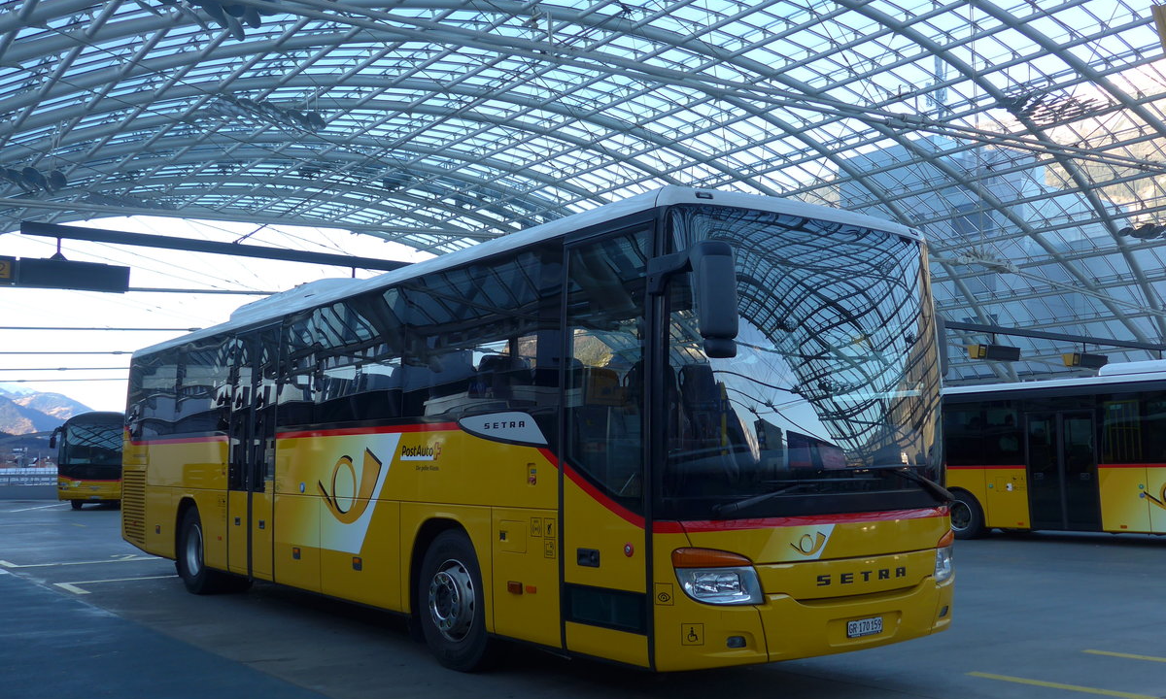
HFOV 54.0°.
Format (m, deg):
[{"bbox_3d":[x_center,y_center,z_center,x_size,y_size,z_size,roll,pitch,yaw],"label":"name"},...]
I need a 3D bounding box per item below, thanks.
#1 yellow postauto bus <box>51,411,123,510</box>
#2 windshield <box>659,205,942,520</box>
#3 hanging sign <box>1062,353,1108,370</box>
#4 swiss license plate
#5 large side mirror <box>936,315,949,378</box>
[{"bbox_3d":[-18.973,4.612,47.153,2.550,3.580,12.400,1,-6,-14],"label":"yellow postauto bus"},{"bbox_3d":[1.526,0.119,7.096,2.420,1.780,0.400,3,-7,-36],"label":"windshield"},{"bbox_3d":[15.411,0.387,35.092,2.000,0.410,0.380,3,-7,-37],"label":"hanging sign"},{"bbox_3d":[1.666,1.646,6.772,0.305,0.095,0.020,3,-7,-36],"label":"swiss license plate"},{"bbox_3d":[2.490,-0.020,8.243,0.250,0.470,0.170,3,-7,-36],"label":"large side mirror"}]

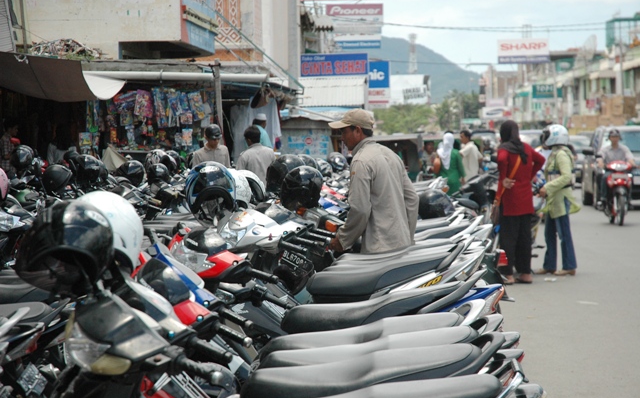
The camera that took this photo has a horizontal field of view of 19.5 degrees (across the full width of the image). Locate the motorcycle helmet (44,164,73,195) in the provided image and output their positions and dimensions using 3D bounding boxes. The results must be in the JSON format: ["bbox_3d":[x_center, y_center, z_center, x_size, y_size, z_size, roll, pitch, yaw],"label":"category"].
[{"bbox_3d":[-2.322,-0.165,16.500,0.300,0.280,0.260,0,2,30],"label":"motorcycle helmet"}]

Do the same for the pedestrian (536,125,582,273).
[{"bbox_3d":[2.557,0.011,20.000,0.500,1.600,0.460,0,2,6],"label":"pedestrian"}]

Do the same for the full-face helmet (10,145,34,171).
[{"bbox_3d":[-3.314,-0.468,20.800,0.250,0.255,0.300,-1,2,12],"label":"full-face helmet"}]

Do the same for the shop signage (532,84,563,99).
[{"bbox_3d":[17.682,-8.355,145.000,2.400,1.100,0.150,0,2,9],"label":"shop signage"}]

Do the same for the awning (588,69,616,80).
[{"bbox_3d":[17.476,-7.674,115.000,1.100,0.700,4.000,-1,2,2],"label":"awning"}]

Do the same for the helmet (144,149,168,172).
[{"bbox_3d":[-1.878,-0.432,21.500,0.260,0.270,0.310,-2,2,-30],"label":"helmet"}]

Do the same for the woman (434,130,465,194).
[{"bbox_3d":[2.048,-0.277,29.500,0.460,1.540,0.380,-1,2,-21],"label":"woman"}]

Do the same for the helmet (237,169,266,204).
[{"bbox_3d":[-0.438,-0.068,11.600,0.260,0.270,0.310,0,2,6],"label":"helmet"}]

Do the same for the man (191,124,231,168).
[{"bbox_3d":[-1.280,-0.064,21.800,0.480,1.630,0.300,-2,2,-16],"label":"man"}]

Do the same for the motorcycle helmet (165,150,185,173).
[{"bbox_3d":[-1.812,-0.462,23.000,0.250,0.255,0.300,-1,2,12],"label":"motorcycle helmet"}]

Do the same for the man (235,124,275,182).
[{"bbox_3d":[-0.732,-0.032,21.000,0.470,1.620,0.330,-2,2,-20],"label":"man"}]

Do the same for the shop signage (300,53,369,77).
[{"bbox_3d":[0.373,-3.448,48.000,1.720,0.600,0.150,-1,2,4],"label":"shop signage"}]

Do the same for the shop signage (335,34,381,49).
[{"bbox_3d":[1.249,-5.319,63.000,1.600,0.480,0.150,-1,2,4],"label":"shop signage"}]

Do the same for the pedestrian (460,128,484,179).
[{"bbox_3d":[2.291,-0.250,28.300,0.310,1.620,0.480,1,3,41],"label":"pedestrian"}]

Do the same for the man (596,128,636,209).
[{"bbox_3d":[4.693,-0.484,29.600,0.620,1.280,0.780,-1,2,4],"label":"man"}]

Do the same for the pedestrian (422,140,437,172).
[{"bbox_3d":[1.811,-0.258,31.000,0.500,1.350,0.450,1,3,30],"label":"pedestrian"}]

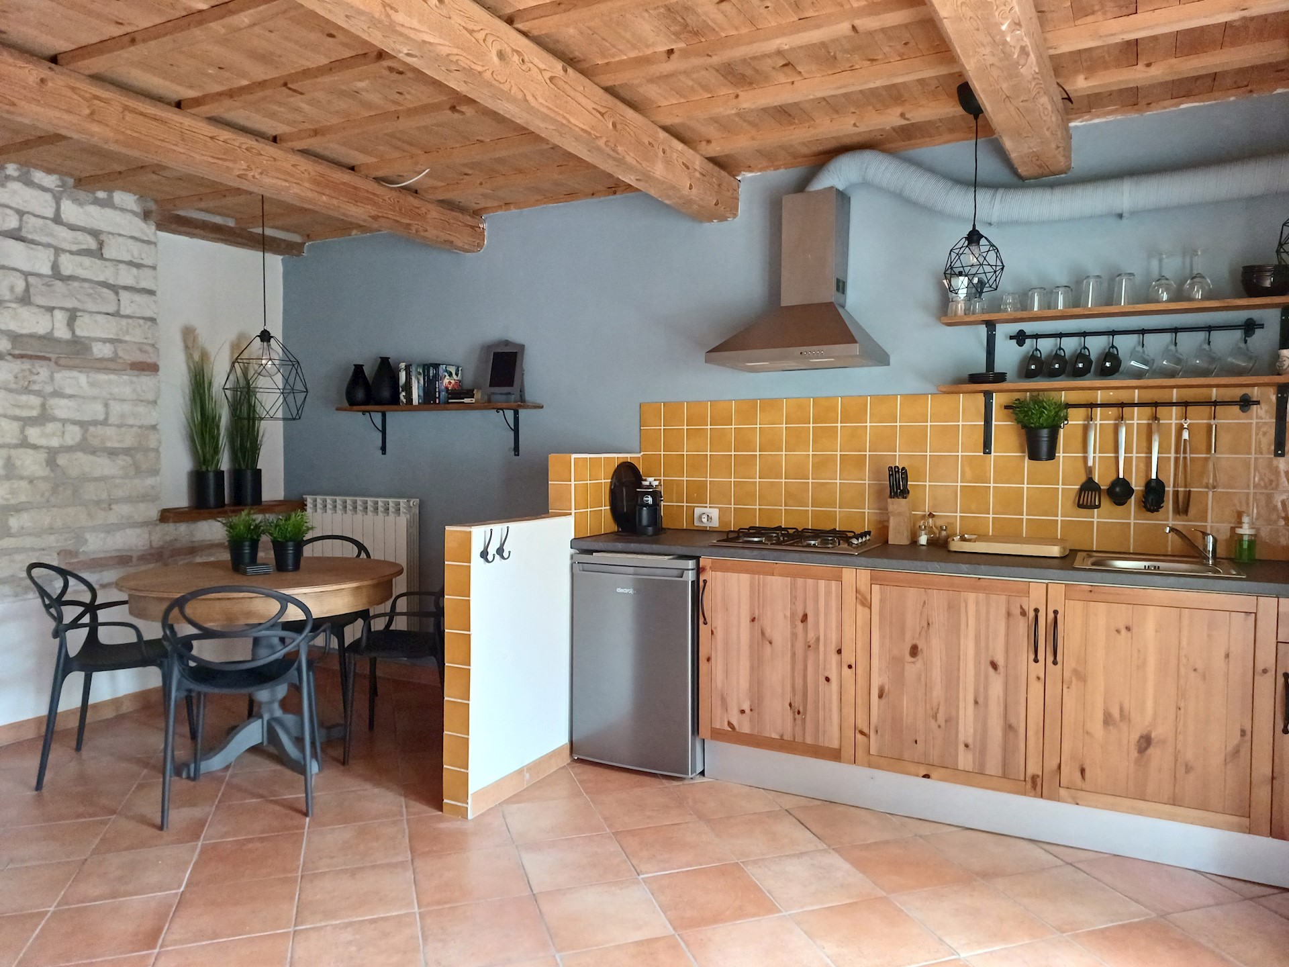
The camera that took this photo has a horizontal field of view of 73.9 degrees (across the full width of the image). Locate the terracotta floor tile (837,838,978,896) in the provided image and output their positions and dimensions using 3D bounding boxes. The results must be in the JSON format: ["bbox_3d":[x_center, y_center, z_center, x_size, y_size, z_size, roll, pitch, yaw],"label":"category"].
[{"bbox_3d":[0.799,1.180,2.648,0.315,0.010,0.315,0,2,-18],"label":"terracotta floor tile"}]

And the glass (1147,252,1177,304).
[{"bbox_3d":[1.816,-0.714,3.009,0.090,0.187,0.090,1,2,27],"label":"glass"}]

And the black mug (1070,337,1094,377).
[{"bbox_3d":[1.610,-0.439,3.125,0.060,0.113,0.085,19,10,26],"label":"black mug"}]

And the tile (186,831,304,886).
[{"bbox_3d":[-1.228,1.167,2.654,0.315,0.010,0.315,0,2,-18],"label":"tile"}]

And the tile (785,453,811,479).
[{"bbox_3d":[0.671,-0.073,3.738,0.118,0.118,0.010,1,2,27],"label":"tile"}]

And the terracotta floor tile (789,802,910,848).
[{"bbox_3d":[0.705,1.169,2.956,0.317,0.010,0.315,0,2,-18],"label":"terracotta floor tile"}]

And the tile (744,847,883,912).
[{"bbox_3d":[0.497,1.188,2.565,0.316,0.010,0.316,0,2,-18],"label":"tile"}]

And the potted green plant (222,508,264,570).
[{"bbox_3d":[-1.703,0.241,3.637,0.163,0.256,0.163,-1,2,-25],"label":"potted green plant"}]

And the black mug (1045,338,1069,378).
[{"bbox_3d":[1.548,-0.447,3.191,0.056,0.113,0.090,19,10,26],"label":"black mug"}]

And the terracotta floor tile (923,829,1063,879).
[{"bbox_3d":[1.109,1.179,2.754,0.317,0.010,0.315,0,2,-18],"label":"terracotta floor tile"}]

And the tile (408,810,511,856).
[{"bbox_3d":[-0.626,1.173,2.884,0.317,0.010,0.317,0,2,-18],"label":"tile"}]

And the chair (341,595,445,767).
[{"bbox_3d":[-1.008,0.731,3.738,0.510,0.830,0.560,0,2,-5],"label":"chair"}]

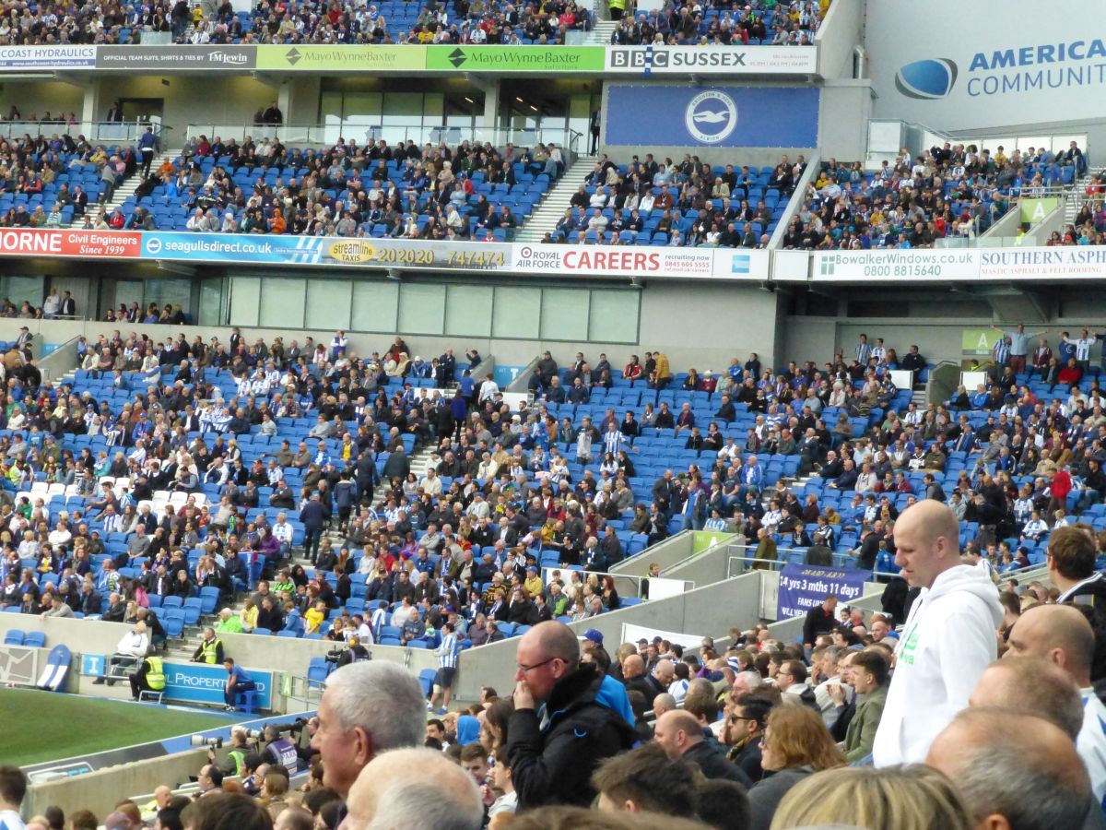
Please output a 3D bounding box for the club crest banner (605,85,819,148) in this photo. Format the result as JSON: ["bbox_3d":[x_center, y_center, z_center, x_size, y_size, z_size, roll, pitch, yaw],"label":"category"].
[{"bbox_3d":[4.842,-9.129,68.633,6.717,1.831,0.050,3,-1,19],"label":"club crest banner"}]

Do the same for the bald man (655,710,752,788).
[{"bbox_3d":[0.539,1.929,9.778,0.780,1.280,0.550,3,-2,12],"label":"bald man"}]

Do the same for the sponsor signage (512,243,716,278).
[{"bbox_3d":[1.660,-4.392,63.604,6.041,0.787,0.080,3,-1,19],"label":"sponsor signage"}]

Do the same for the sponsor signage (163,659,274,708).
[{"bbox_3d":[-7.022,5.467,45.442,2.892,0.706,0.050,3,-1,19],"label":"sponsor signage"}]

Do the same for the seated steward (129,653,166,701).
[{"bbox_3d":[-8.479,5.456,47.019,0.720,1.100,0.520,2,-2,34],"label":"seated steward"}]

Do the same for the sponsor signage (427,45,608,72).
[{"bbox_3d":[-1.349,-12.214,76.572,6.558,0.935,0.100,3,-2,17],"label":"sponsor signage"}]

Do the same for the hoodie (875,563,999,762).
[{"bbox_3d":[1.164,0.800,6.750,0.380,0.690,0.560,4,-1,-15],"label":"hoodie"}]

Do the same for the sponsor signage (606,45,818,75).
[{"bbox_3d":[5.223,-11.851,74.514,7.235,0.921,0.100,3,-2,17],"label":"sponsor signage"}]

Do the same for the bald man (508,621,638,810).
[{"bbox_3d":[0.046,1.527,7.069,0.500,1.750,0.550,3,-2,7],"label":"bald man"}]

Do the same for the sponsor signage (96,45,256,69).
[{"bbox_3d":[-13.572,-12.860,80.399,6.355,0.930,0.100,3,-2,17],"label":"sponsor signage"}]

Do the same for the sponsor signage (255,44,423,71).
[{"bbox_3d":[-7.509,-12.546,78.501,6.367,0.935,0.100,3,-2,17],"label":"sponsor signage"}]

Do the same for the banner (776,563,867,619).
[{"bbox_3d":[5.544,3.704,46.021,0.150,1.167,2.742,4,-1,-34],"label":"banner"}]

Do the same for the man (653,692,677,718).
[{"bbox_3d":[0.746,2.987,18.905,0.720,1.280,0.520,3,-1,6],"label":"man"}]

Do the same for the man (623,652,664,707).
[{"bbox_3d":[0.595,2.974,21.779,0.720,1.300,0.520,4,-1,-3],"label":"man"}]

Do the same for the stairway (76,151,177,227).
[{"bbox_3d":[-14.781,-7.412,76.388,1.200,4.358,7.000,3,-2,17],"label":"stairway"}]

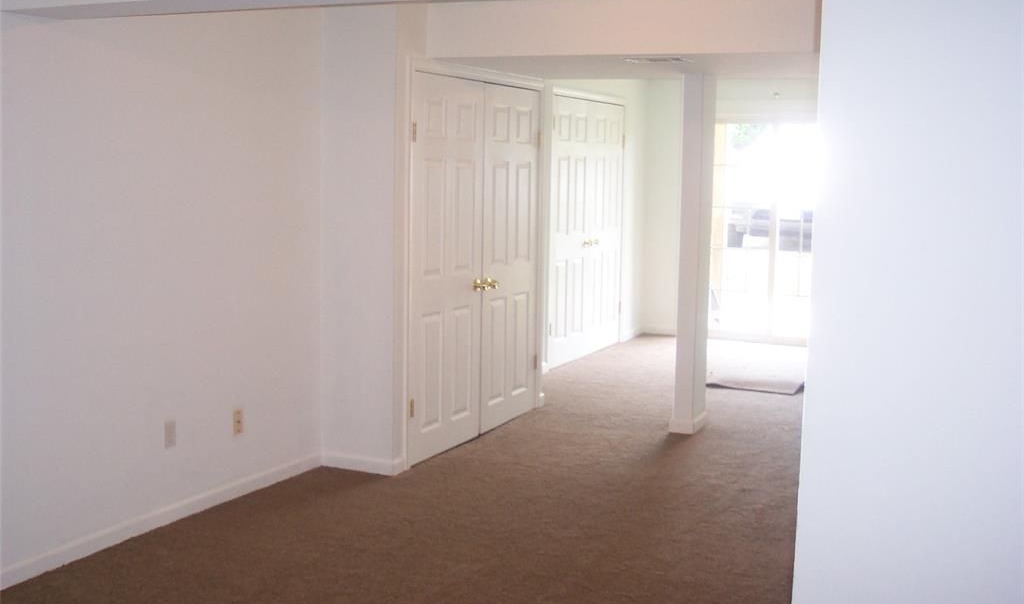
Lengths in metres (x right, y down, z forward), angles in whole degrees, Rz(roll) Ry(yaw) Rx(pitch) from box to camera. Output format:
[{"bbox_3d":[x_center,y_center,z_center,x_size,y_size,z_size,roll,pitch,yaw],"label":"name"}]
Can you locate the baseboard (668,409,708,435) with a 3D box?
[{"bbox_3d":[1.064,0.727,6.525,0.147,0.075,0.260,5,8,25],"label":"baseboard"}]

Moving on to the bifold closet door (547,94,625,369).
[{"bbox_3d":[0.608,-0.609,8.818,0.120,2.120,1.690,5,8,25],"label":"bifold closet door"}]

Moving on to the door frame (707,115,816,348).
[{"bbox_3d":[2.358,-0.628,9.646,1.600,2.030,0.110,5,8,25],"label":"door frame"}]

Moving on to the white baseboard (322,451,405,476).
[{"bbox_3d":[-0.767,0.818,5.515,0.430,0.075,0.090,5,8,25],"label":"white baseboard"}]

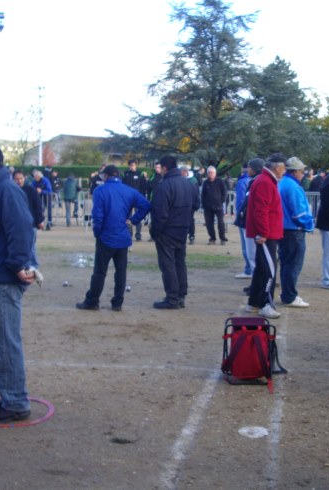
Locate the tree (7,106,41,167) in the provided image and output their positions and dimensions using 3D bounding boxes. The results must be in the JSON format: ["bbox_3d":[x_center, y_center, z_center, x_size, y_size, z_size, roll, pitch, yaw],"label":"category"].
[{"bbox_3d":[-11.587,-8.136,57.479,2.900,6.760,2.700,1,6,0],"label":"tree"}]

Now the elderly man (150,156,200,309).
[{"bbox_3d":[0.134,-0.157,8.094,0.420,1.730,0.530,7,8,43],"label":"elderly man"}]

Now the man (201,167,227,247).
[{"bbox_3d":[1.127,-0.892,15.465,0.520,1.704,0.360,1,6,3],"label":"man"}]

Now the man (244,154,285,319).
[{"bbox_3d":[1.124,-0.109,7.588,0.460,1.757,0.530,2,6,11],"label":"man"}]

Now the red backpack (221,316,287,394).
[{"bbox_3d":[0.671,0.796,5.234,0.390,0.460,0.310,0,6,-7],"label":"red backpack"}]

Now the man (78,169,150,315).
[{"bbox_3d":[-0.586,-0.100,7.908,0.730,1.630,0.460,-1,6,-17],"label":"man"}]

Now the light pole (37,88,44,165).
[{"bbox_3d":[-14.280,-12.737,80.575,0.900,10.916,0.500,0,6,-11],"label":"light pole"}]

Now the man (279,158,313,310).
[{"bbox_3d":[1.562,-0.158,8.224,0.440,1.743,0.520,-1,6,-17],"label":"man"}]

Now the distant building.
[{"bbox_3d":[-12.474,-15.341,123.010,16.000,7.134,20.000,4,7,27],"label":"distant building"}]

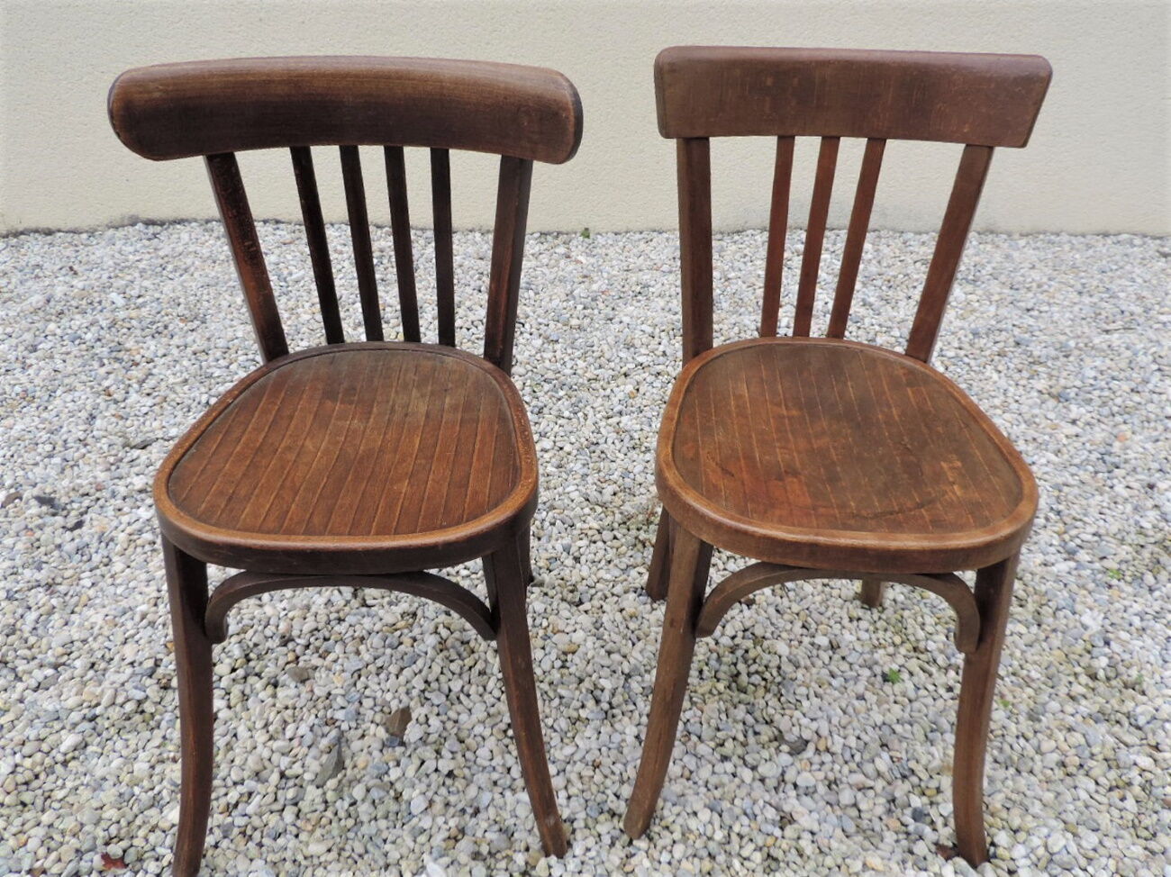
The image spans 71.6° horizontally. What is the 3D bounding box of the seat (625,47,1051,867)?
[{"bbox_3d":[0.290,0.031,0.986,0.455,0.825,0.535,3,35,2],"label":"seat"}]

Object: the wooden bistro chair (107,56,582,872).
[{"bbox_3d":[-0.260,0.035,0.973,0.515,0.820,0.538,-1,35,-2],"label":"wooden bistro chair"}]

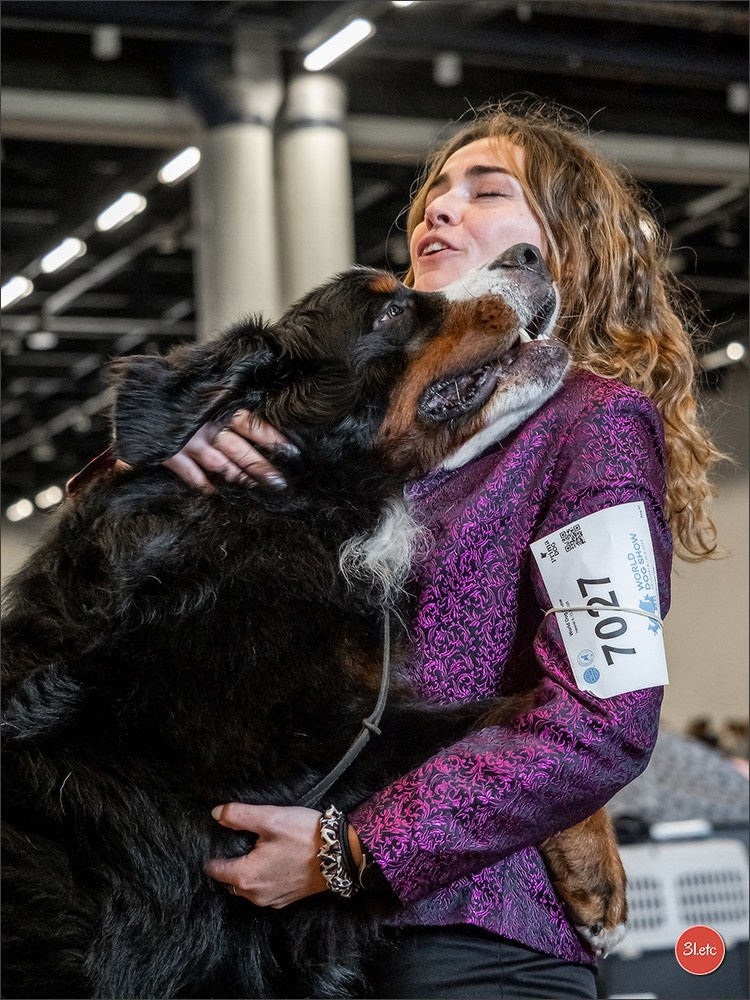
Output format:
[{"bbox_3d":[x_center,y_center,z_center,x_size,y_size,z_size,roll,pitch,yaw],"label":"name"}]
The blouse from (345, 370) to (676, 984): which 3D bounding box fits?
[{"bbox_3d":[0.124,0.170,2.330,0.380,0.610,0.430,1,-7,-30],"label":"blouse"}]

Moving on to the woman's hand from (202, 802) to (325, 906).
[{"bbox_3d":[-0.102,0.336,2.180,0.125,0.100,0.085,-2,-6,-6],"label":"woman's hand"}]

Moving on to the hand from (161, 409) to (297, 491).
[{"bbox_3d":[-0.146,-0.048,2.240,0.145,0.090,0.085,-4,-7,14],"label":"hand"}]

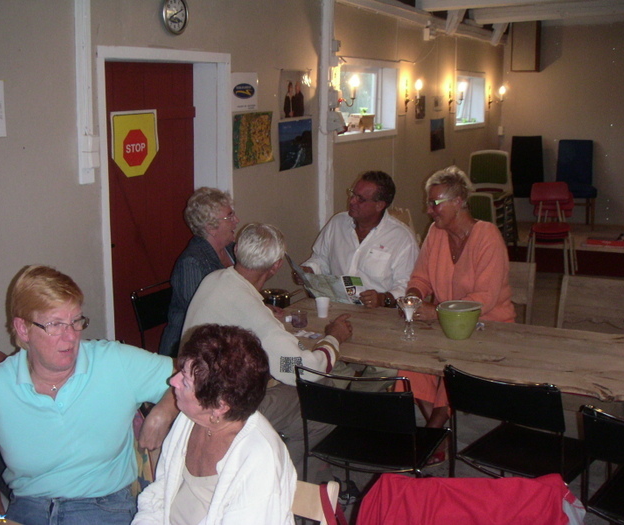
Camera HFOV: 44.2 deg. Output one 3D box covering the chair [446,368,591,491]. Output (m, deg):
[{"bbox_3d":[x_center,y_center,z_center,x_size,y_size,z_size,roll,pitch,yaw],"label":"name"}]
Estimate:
[{"bbox_3d":[0.812,0.751,2.884,0.450,0.820,0.500,9,15,37],"label":"chair"}]

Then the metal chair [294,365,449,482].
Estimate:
[{"bbox_3d":[0.252,0.724,2.900,0.450,0.800,0.540,6,13,27],"label":"metal chair"}]

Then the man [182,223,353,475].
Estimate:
[{"bbox_3d":[-0.147,0.478,3.097,0.600,1.280,0.800,11,17,44],"label":"man"}]

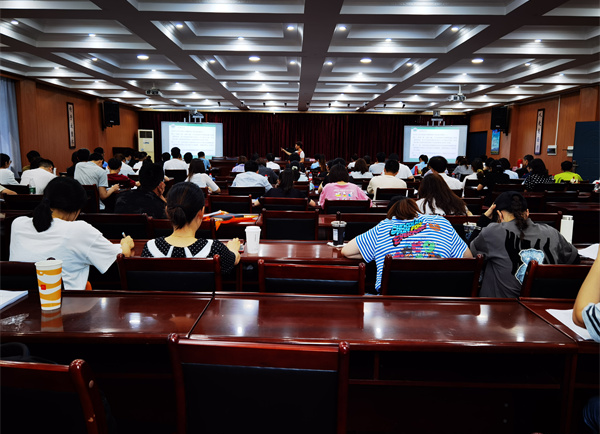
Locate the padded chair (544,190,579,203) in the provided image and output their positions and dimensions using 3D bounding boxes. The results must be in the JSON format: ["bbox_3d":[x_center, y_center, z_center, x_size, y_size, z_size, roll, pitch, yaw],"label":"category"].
[{"bbox_3d":[3.411,0.102,6.378,0.480,0.930,0.550,1,8,-1],"label":"padded chair"}]

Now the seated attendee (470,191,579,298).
[{"bbox_3d":[1.185,0.429,2.544,0.578,1.134,0.800,0,8,-3],"label":"seated attendee"}]

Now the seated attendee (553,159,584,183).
[{"bbox_3d":[4.361,-0.298,7.616,0.490,1.204,0.780,1,8,-1],"label":"seated attendee"}]

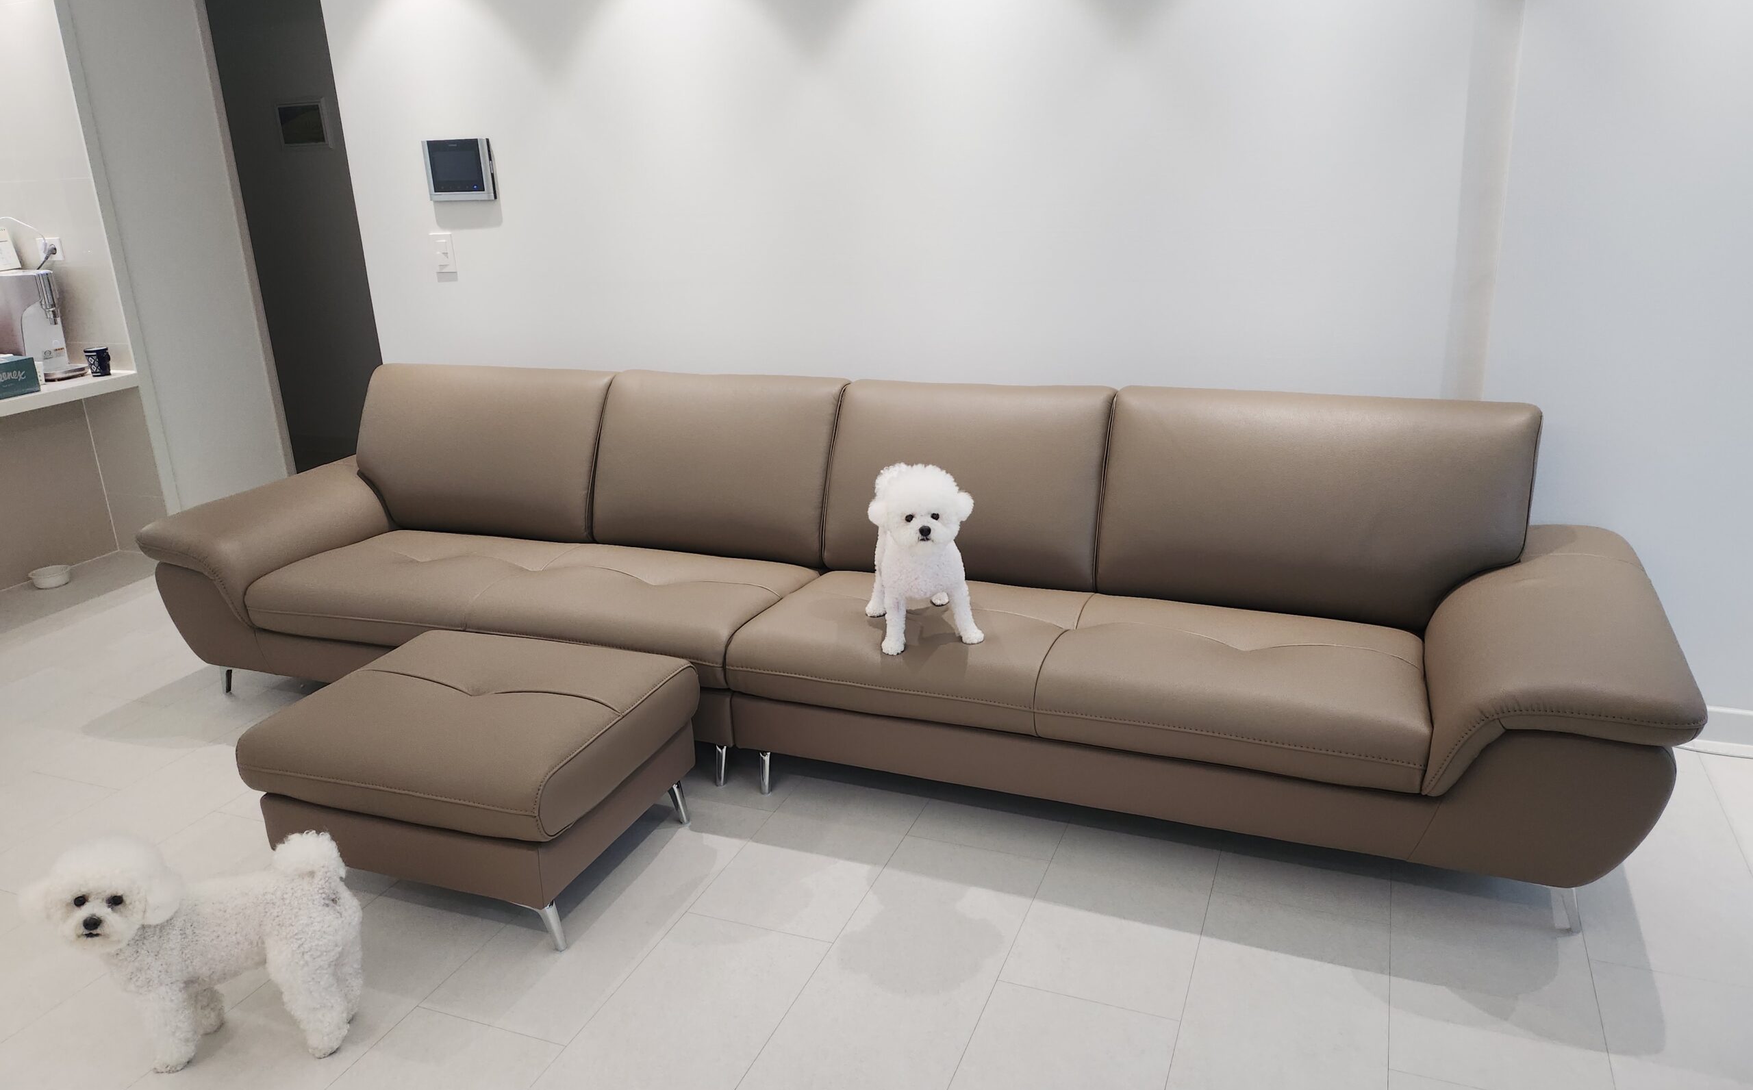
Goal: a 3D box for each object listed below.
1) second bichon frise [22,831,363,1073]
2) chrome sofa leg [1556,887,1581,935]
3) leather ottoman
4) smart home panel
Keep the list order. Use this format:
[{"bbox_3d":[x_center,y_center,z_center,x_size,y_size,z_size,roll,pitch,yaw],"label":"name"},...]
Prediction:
[{"bbox_3d":[-1.109,0.687,2.041,0.490,0.410,0.220,-2,19,2],"label":"second bichon frise"},{"bbox_3d":[1.274,0.654,2.238,0.058,0.131,0.061,5,20,22],"label":"chrome sofa leg"},{"bbox_3d":[-0.808,0.485,2.585,0.701,0.416,0.625,5,20,22],"label":"leather ottoman"},{"bbox_3d":[-1.239,-1.118,3.624,0.244,0.169,0.041,5,20,22],"label":"smart home panel"}]

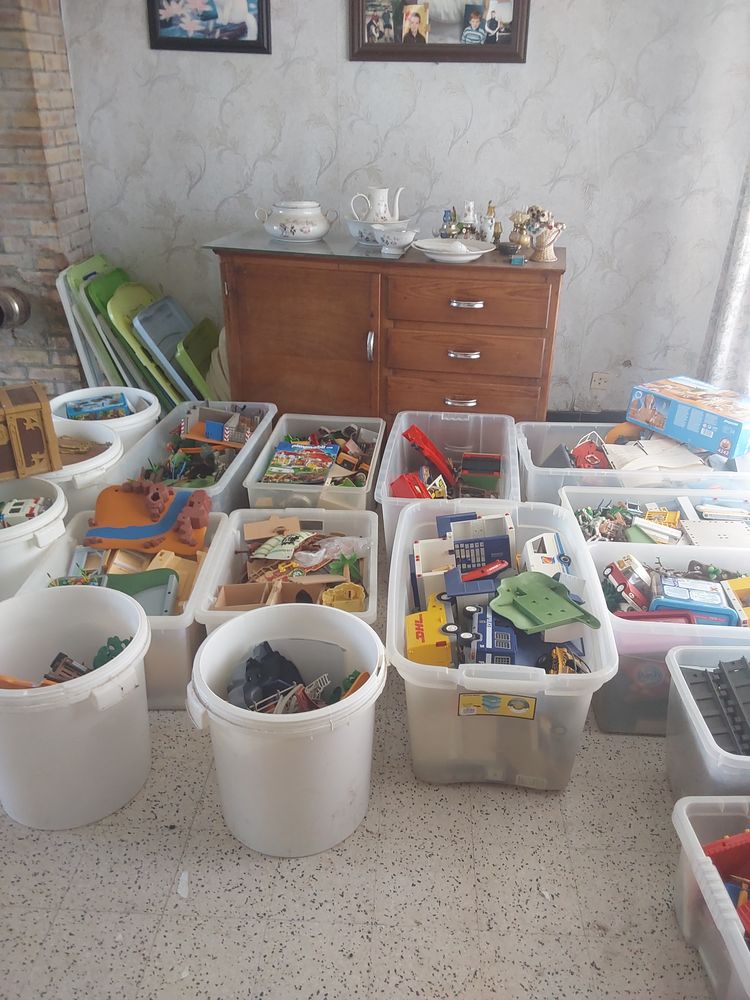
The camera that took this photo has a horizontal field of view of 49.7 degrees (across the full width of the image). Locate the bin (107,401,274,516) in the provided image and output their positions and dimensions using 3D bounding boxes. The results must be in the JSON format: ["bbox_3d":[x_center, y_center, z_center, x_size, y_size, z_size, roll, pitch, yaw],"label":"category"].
[{"bbox_3d":[-0.611,-0.044,2.794,0.390,0.340,0.760,5,28,8],"label":"bin"}]

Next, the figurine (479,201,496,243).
[{"bbox_3d":[0.452,-1.112,3.252,0.069,0.167,0.065,6,27,11],"label":"figurine"}]

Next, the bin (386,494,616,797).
[{"bbox_3d":[0.286,0.341,2.047,0.488,0.360,0.760,2,27,3],"label":"bin"}]

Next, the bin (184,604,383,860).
[{"bbox_3d":[-0.169,0.486,1.706,0.395,0.380,0.390,2,27,2],"label":"bin"}]

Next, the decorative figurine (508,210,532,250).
[{"bbox_3d":[0.575,-1.071,3.207,0.096,0.138,0.085,6,27,11],"label":"decorative figurine"}]

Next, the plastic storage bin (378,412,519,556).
[{"bbox_3d":[0.253,-0.004,2.736,0.418,0.340,0.706,4,27,6],"label":"plastic storage bin"}]

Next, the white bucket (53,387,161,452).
[{"bbox_3d":[-0.970,-0.177,3.004,0.388,0.376,0.388,1,27,0],"label":"white bucket"}]

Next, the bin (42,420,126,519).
[{"bbox_3d":[-1.029,-0.005,2.669,0.394,0.376,0.394,2,27,3],"label":"bin"}]

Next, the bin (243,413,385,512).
[{"bbox_3d":[-0.187,-0.037,2.832,0.388,0.300,0.610,3,27,5],"label":"bin"}]

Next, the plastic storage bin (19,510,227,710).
[{"bbox_3d":[-0.647,0.291,2.174,0.440,0.300,0.535,0,27,-1],"label":"plastic storage bin"}]

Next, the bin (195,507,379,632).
[{"bbox_3d":[-0.207,0.290,2.182,0.430,0.300,0.545,1,27,1],"label":"bin"}]

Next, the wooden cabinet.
[{"bbox_3d":[0.063,-0.604,3.358,1.340,0.840,0.455,6,27,11],"label":"wooden cabinet"}]

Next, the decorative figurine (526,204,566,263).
[{"bbox_3d":[0.630,-0.979,2.970,0.141,0.187,0.120,6,27,11],"label":"decorative figurine"}]

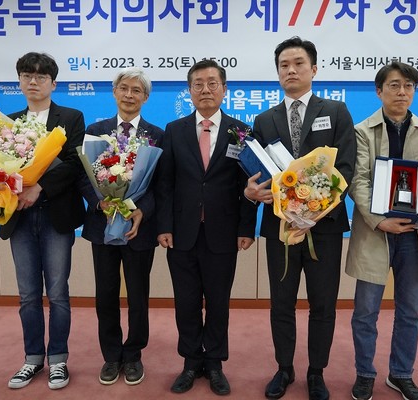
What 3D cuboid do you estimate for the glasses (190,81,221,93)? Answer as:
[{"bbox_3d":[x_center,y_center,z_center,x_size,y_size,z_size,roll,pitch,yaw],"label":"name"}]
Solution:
[{"bbox_3d":[-0.018,-0.570,2.314,0.142,0.046,0.140,0,4,0],"label":"glasses"}]

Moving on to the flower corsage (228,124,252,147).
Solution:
[{"bbox_3d":[0.151,-0.320,2.240,0.110,0.110,0.060,0,4,-3],"label":"flower corsage"}]

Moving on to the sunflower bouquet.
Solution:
[{"bbox_3d":[0.454,0.048,2.067,0.321,0.588,0.220,8,4,11],"label":"sunflower bouquet"}]

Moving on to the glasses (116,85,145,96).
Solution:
[{"bbox_3d":[-0.410,-0.575,2.413,0.142,0.046,0.140,6,4,-1],"label":"glasses"}]

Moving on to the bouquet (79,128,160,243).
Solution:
[{"bbox_3d":[-0.438,-0.066,2.255,0.421,0.581,0.240,1,4,-7],"label":"bouquet"}]

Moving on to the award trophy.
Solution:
[{"bbox_3d":[0.906,-0.042,2.102,0.101,0.196,0.090,7,7,17],"label":"award trophy"}]

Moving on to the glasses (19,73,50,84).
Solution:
[{"bbox_3d":[-0.895,-0.624,2.363,0.142,0.046,0.140,3,4,-5],"label":"glasses"}]

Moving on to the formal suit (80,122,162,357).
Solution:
[{"bbox_3d":[-0.455,0.204,2.462,0.446,1.357,0.360,0,4,-6],"label":"formal suit"}]

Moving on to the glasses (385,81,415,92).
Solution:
[{"bbox_3d":[0.926,-0.549,2.230,0.142,0.046,0.140,0,4,6],"label":"glasses"}]

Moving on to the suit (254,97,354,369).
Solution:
[{"bbox_3d":[0.485,0.146,2.284,0.502,1.402,0.380,1,4,16],"label":"suit"}]

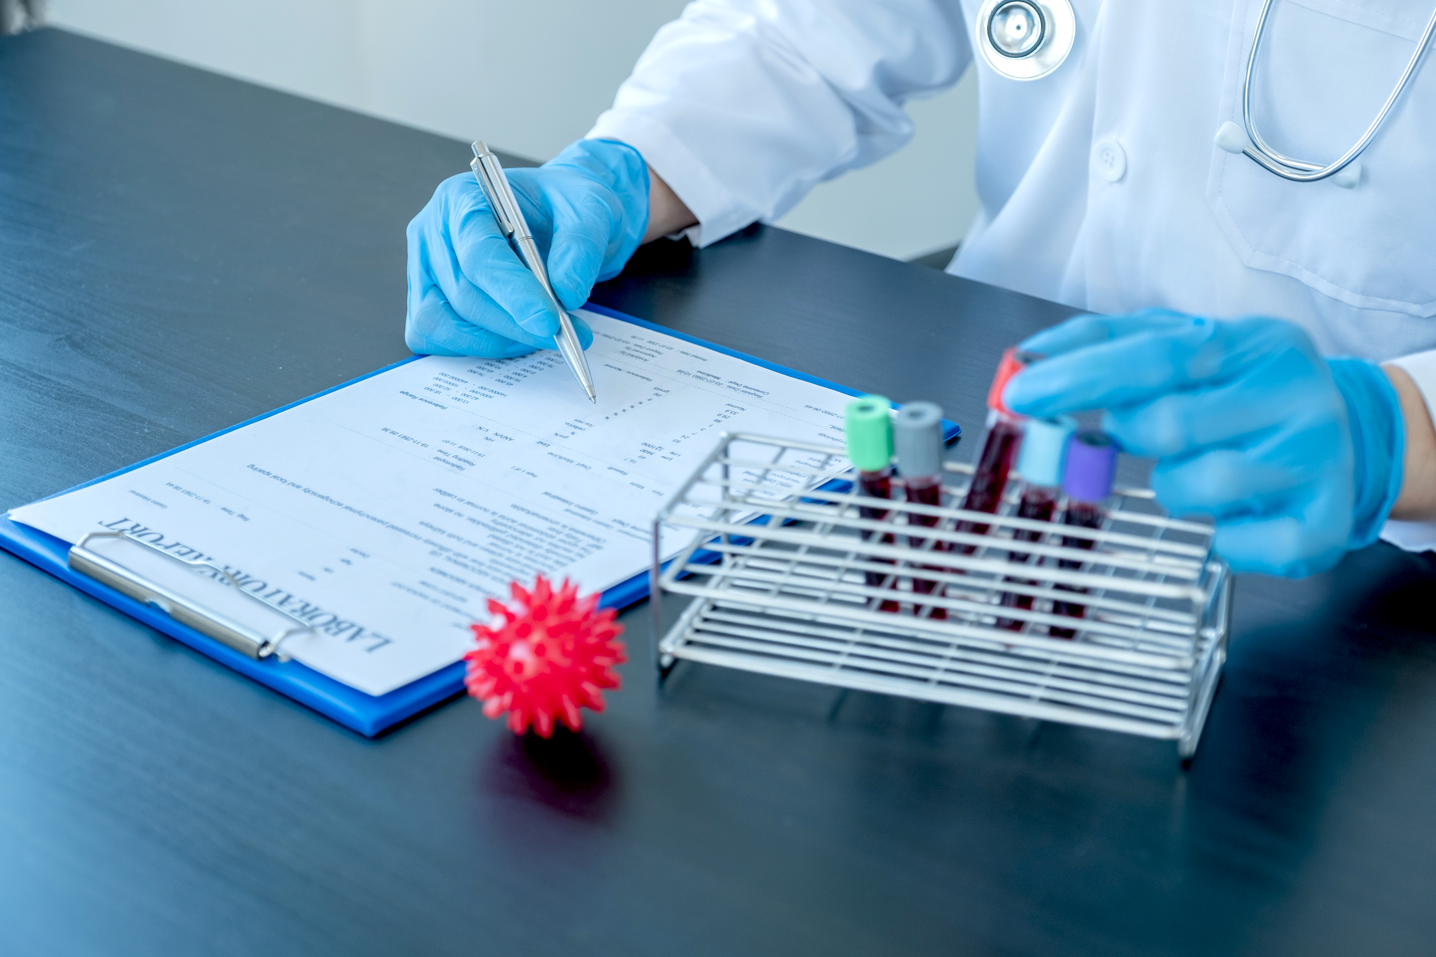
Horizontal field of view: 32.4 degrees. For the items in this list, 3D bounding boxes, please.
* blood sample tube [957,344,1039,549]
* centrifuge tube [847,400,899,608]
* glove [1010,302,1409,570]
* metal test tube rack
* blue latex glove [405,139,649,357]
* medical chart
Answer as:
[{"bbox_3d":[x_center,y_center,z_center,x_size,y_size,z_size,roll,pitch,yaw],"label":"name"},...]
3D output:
[{"bbox_3d":[0.091,-0.003,0.816,0.017,0.080,0.017,21,9,16],"label":"blood sample tube"},{"bbox_3d":[0.053,0.012,0.832,0.017,0.079,0.017,4,26,20],"label":"centrifuge tube"},{"bbox_3d":[0.167,-0.013,0.840,0.145,0.083,0.078,-8,26,-16],"label":"glove"},{"bbox_3d":[0.076,0.037,0.825,0.181,0.061,0.071,8,26,18],"label":"metal test tube rack"},{"bbox_3d":[-0.084,-0.104,1.080,0.125,0.085,0.083,-21,32,-38],"label":"blue latex glove"},{"bbox_3d":[-0.089,-0.003,0.967,0.212,0.008,0.297,21,32,38],"label":"medical chart"}]

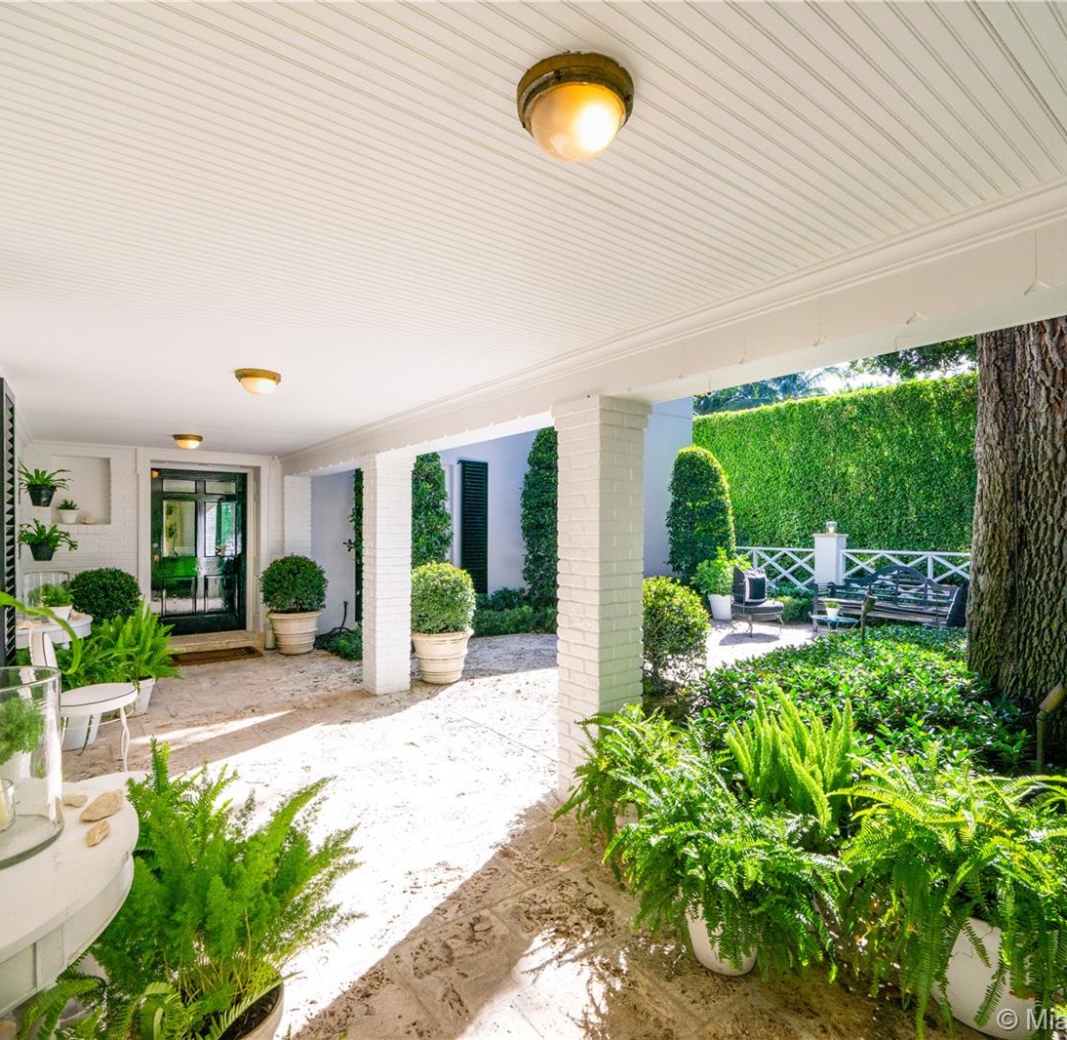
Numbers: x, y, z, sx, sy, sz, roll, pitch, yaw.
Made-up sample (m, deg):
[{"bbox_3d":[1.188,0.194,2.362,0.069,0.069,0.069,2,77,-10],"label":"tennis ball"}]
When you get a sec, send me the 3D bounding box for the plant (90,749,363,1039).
[{"bbox_3d":[-0.825,1.109,1.522,0.667,0.952,0.667,0,0,-27],"label":"plant"}]

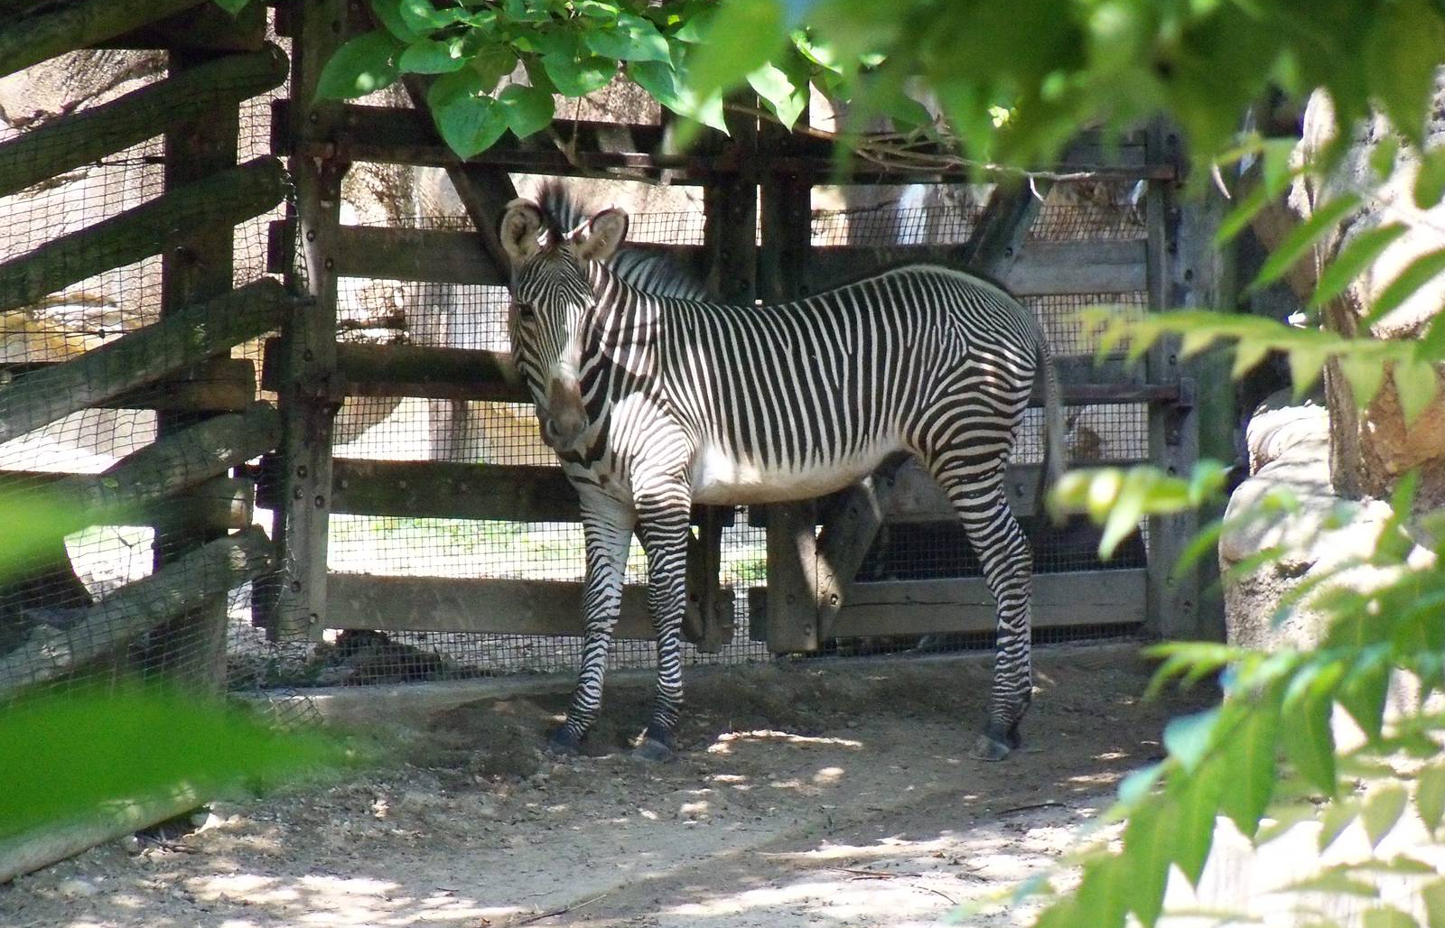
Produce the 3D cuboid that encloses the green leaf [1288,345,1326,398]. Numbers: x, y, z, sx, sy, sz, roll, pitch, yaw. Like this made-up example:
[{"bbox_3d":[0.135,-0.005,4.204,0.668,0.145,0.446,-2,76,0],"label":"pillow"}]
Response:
[{"bbox_3d":[0.514,-0.081,10.500,0.035,0.048,0.018,0,4,-6],"label":"green leaf"}]

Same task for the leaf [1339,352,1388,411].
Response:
[{"bbox_3d":[0.537,-0.070,10.000,0.041,0.051,0.025,0,7,0],"label":"leaf"}]

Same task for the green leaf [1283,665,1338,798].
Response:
[{"bbox_3d":[0.517,0.235,10.500,0.050,0.113,0.035,0,7,0],"label":"green leaf"}]

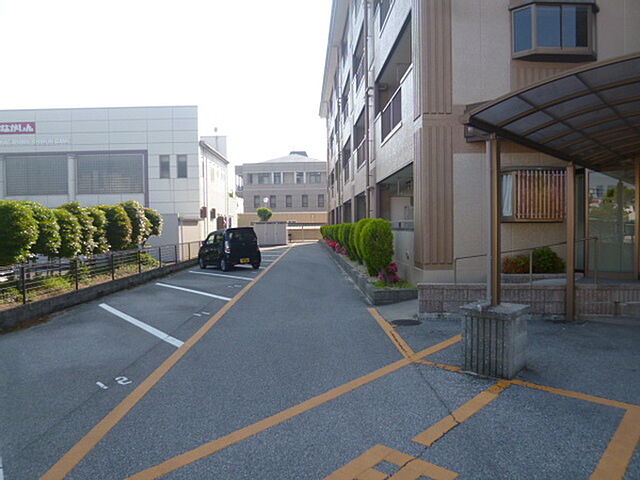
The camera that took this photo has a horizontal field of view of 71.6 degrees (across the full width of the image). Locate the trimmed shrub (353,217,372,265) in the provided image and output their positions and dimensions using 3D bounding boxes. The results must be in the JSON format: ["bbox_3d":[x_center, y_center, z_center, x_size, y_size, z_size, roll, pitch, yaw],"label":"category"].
[{"bbox_3d":[1.440,0.114,13.600,0.880,1.520,0.880,-1,2,-2],"label":"trimmed shrub"}]

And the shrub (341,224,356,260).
[{"bbox_3d":[1.360,0.092,15.700,0.880,1.380,0.880,-1,2,-2],"label":"shrub"}]

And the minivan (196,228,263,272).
[{"bbox_3d":[-3.770,0.351,18.120,1.475,1.650,3.395,-2,2,-34],"label":"minivan"}]

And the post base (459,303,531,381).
[{"bbox_3d":[2.035,1.135,5.150,0.585,0.710,0.600,1,2,41],"label":"post base"}]

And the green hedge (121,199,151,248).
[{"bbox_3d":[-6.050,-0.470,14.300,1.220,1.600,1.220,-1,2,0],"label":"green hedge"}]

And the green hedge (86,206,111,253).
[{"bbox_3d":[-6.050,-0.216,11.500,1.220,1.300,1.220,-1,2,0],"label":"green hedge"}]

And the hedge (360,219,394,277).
[{"bbox_3d":[1.490,0.231,11.500,0.840,1.570,0.860,-1,2,-2],"label":"hedge"}]

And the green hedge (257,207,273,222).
[{"bbox_3d":[-5.754,-2.631,46.000,1.600,1.650,1.600,-1,2,-2],"label":"green hedge"}]

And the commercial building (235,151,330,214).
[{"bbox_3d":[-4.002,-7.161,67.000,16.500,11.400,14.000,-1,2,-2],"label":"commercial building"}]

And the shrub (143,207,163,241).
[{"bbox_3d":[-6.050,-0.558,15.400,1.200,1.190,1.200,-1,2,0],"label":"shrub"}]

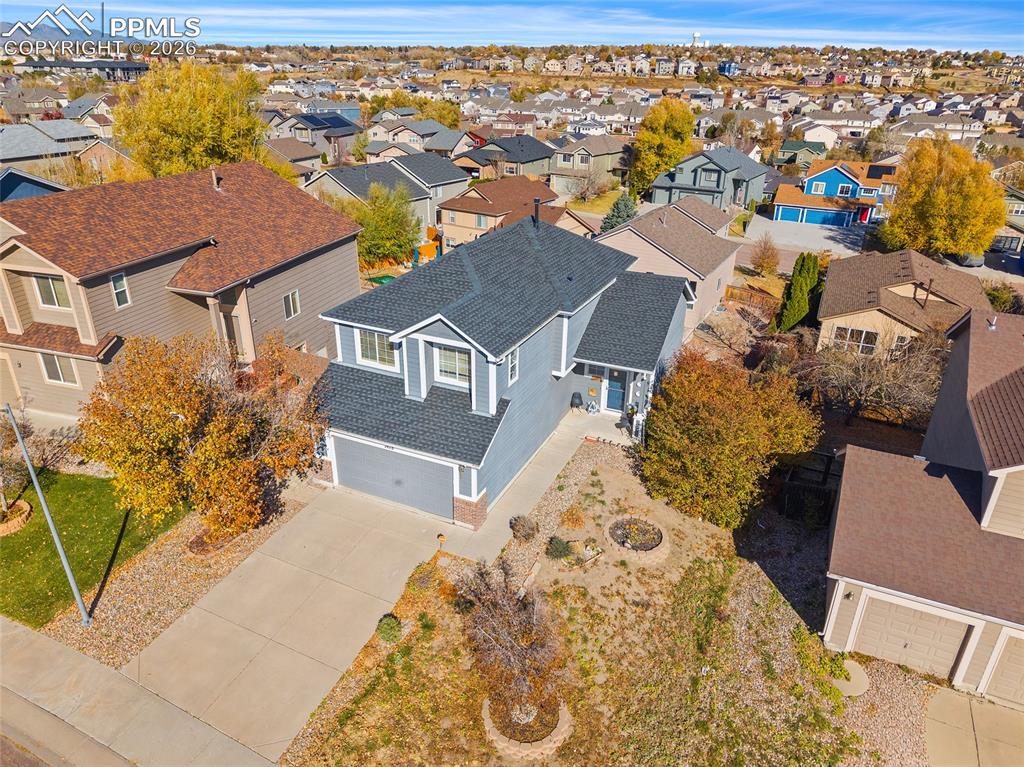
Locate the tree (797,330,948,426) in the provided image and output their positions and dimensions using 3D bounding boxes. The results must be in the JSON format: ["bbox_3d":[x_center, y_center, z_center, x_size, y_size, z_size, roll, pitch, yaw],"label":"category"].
[{"bbox_3d":[15.830,0.000,31.480,6.120,4.350,6.120,12,27,22],"label":"tree"}]

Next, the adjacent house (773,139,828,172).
[{"bbox_3d":[63.150,-49.050,154.460,10.600,7.900,11.600,11,27,21],"label":"adjacent house"}]

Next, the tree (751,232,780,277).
[{"bbox_3d":[21.980,-11.140,61.480,2.320,3.860,2.320,12,27,22],"label":"tree"}]

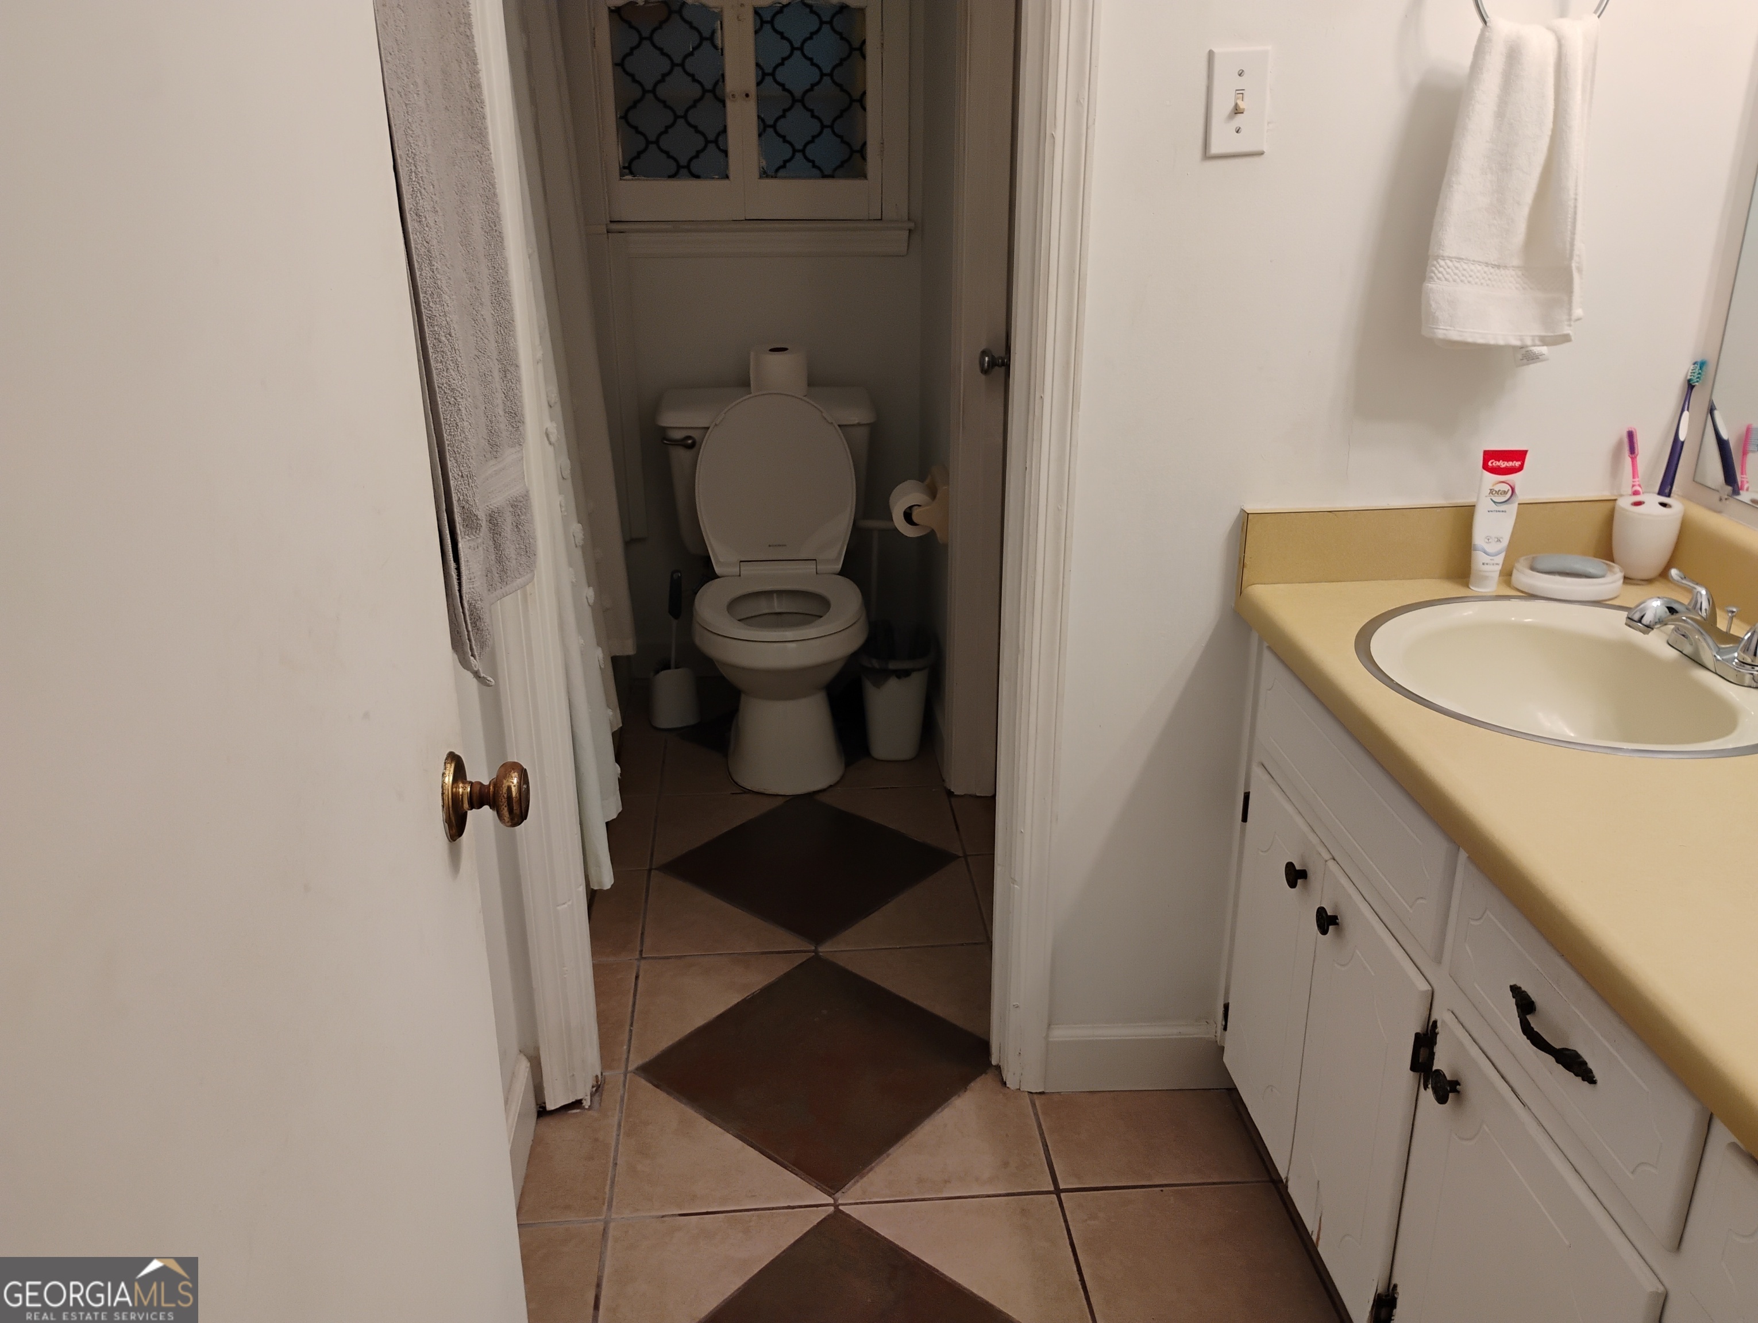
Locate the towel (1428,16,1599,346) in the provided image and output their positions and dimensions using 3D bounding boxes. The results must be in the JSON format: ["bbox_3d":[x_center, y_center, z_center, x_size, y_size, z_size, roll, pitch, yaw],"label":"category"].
[{"bbox_3d":[0.736,-0.546,1.633,0.197,0.352,0.080,-2,22,-4],"label":"towel"}]

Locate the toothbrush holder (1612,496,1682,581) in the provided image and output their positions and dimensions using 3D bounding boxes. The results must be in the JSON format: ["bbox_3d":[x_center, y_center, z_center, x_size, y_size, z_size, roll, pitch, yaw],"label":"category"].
[{"bbox_3d":[0.969,-0.149,1.807,0.078,0.105,0.078,-2,22,-4],"label":"toothbrush holder"}]

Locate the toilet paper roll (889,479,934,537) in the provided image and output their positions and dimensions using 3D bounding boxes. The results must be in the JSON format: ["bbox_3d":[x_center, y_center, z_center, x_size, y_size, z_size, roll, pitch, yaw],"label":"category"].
[{"bbox_3d":[0.071,-0.326,3.013,0.094,0.094,0.100,-2,22,-4],"label":"toilet paper roll"}]

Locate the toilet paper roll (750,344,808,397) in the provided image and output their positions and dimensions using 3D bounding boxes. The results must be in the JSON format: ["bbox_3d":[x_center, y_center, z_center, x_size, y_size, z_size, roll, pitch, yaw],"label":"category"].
[{"bbox_3d":[-0.227,-0.656,3.239,0.129,0.104,0.129,-2,22,-4],"label":"toilet paper roll"}]

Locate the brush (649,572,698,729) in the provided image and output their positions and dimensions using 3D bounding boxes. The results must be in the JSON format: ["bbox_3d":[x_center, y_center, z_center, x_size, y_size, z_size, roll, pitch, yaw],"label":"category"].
[{"bbox_3d":[-0.482,-0.036,3.305,0.110,0.370,0.110,-2,22,-4],"label":"brush"}]

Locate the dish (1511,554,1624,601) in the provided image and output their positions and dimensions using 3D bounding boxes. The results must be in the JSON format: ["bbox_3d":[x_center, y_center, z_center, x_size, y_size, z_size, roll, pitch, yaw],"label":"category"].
[{"bbox_3d":[0.866,-0.103,1.793,0.137,0.030,0.115,-11,24,-26],"label":"dish"}]

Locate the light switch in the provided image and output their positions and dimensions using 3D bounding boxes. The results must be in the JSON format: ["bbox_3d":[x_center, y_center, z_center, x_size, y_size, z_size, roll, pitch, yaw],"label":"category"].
[{"bbox_3d":[0.411,-0.634,1.615,0.071,0.115,0.018,-2,22,-4],"label":"light switch"}]

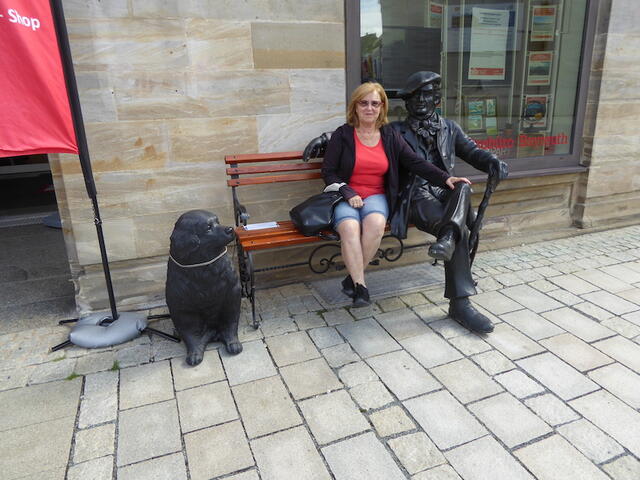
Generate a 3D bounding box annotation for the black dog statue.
[{"bbox_3d":[-0.595,0.176,2.354,0.384,0.714,0.498,-7,18,-16],"label":"black dog statue"}]

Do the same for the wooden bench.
[{"bbox_3d":[0.230,-0.104,2.868,1.542,0.896,0.492,-8,18,-20],"label":"wooden bench"}]

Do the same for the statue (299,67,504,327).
[{"bbox_3d":[0.578,-0.266,2.625,1.092,1.328,1.014,-8,18,-20],"label":"statue"}]

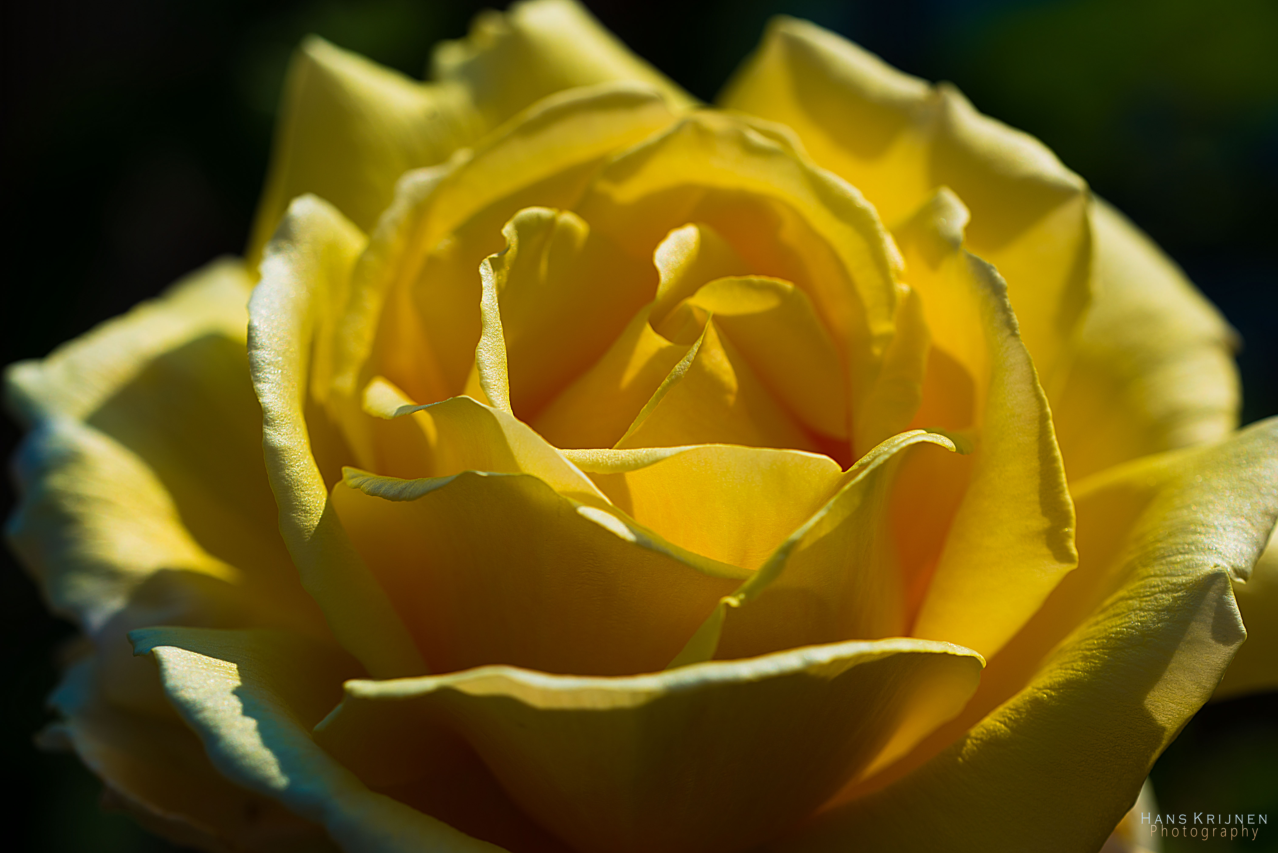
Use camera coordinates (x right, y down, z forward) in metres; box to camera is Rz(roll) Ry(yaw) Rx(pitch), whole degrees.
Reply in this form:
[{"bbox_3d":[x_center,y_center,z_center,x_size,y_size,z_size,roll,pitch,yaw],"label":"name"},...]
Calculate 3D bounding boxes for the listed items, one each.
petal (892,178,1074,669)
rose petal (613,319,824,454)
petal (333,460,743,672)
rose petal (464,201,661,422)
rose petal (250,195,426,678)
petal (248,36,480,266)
[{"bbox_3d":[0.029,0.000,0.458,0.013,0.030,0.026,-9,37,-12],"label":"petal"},{"bbox_3d":[0.007,-0.004,0.454,0.017,0.012,0.006,-3,36,-4],"label":"rose petal"},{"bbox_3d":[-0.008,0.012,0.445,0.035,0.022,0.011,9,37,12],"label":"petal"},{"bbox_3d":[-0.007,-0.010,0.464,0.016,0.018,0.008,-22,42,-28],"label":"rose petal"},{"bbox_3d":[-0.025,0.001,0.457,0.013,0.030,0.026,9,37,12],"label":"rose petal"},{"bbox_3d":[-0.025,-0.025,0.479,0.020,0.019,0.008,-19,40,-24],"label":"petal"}]

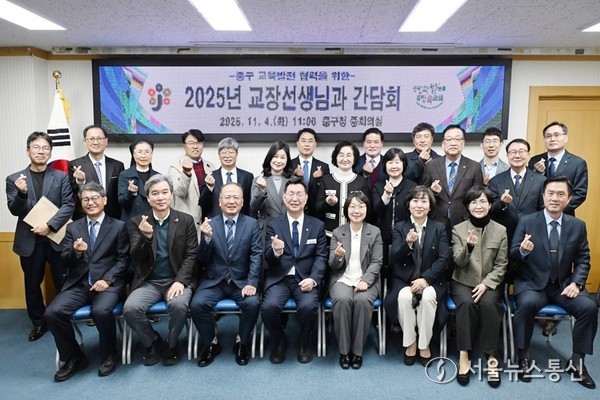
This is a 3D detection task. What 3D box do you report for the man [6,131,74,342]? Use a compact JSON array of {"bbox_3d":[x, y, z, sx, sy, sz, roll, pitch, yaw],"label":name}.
[{"bbox_3d":[-2.055,0.274,3.432,0.540,1.670,0.360,-2,7,-20],"label":"man"}]

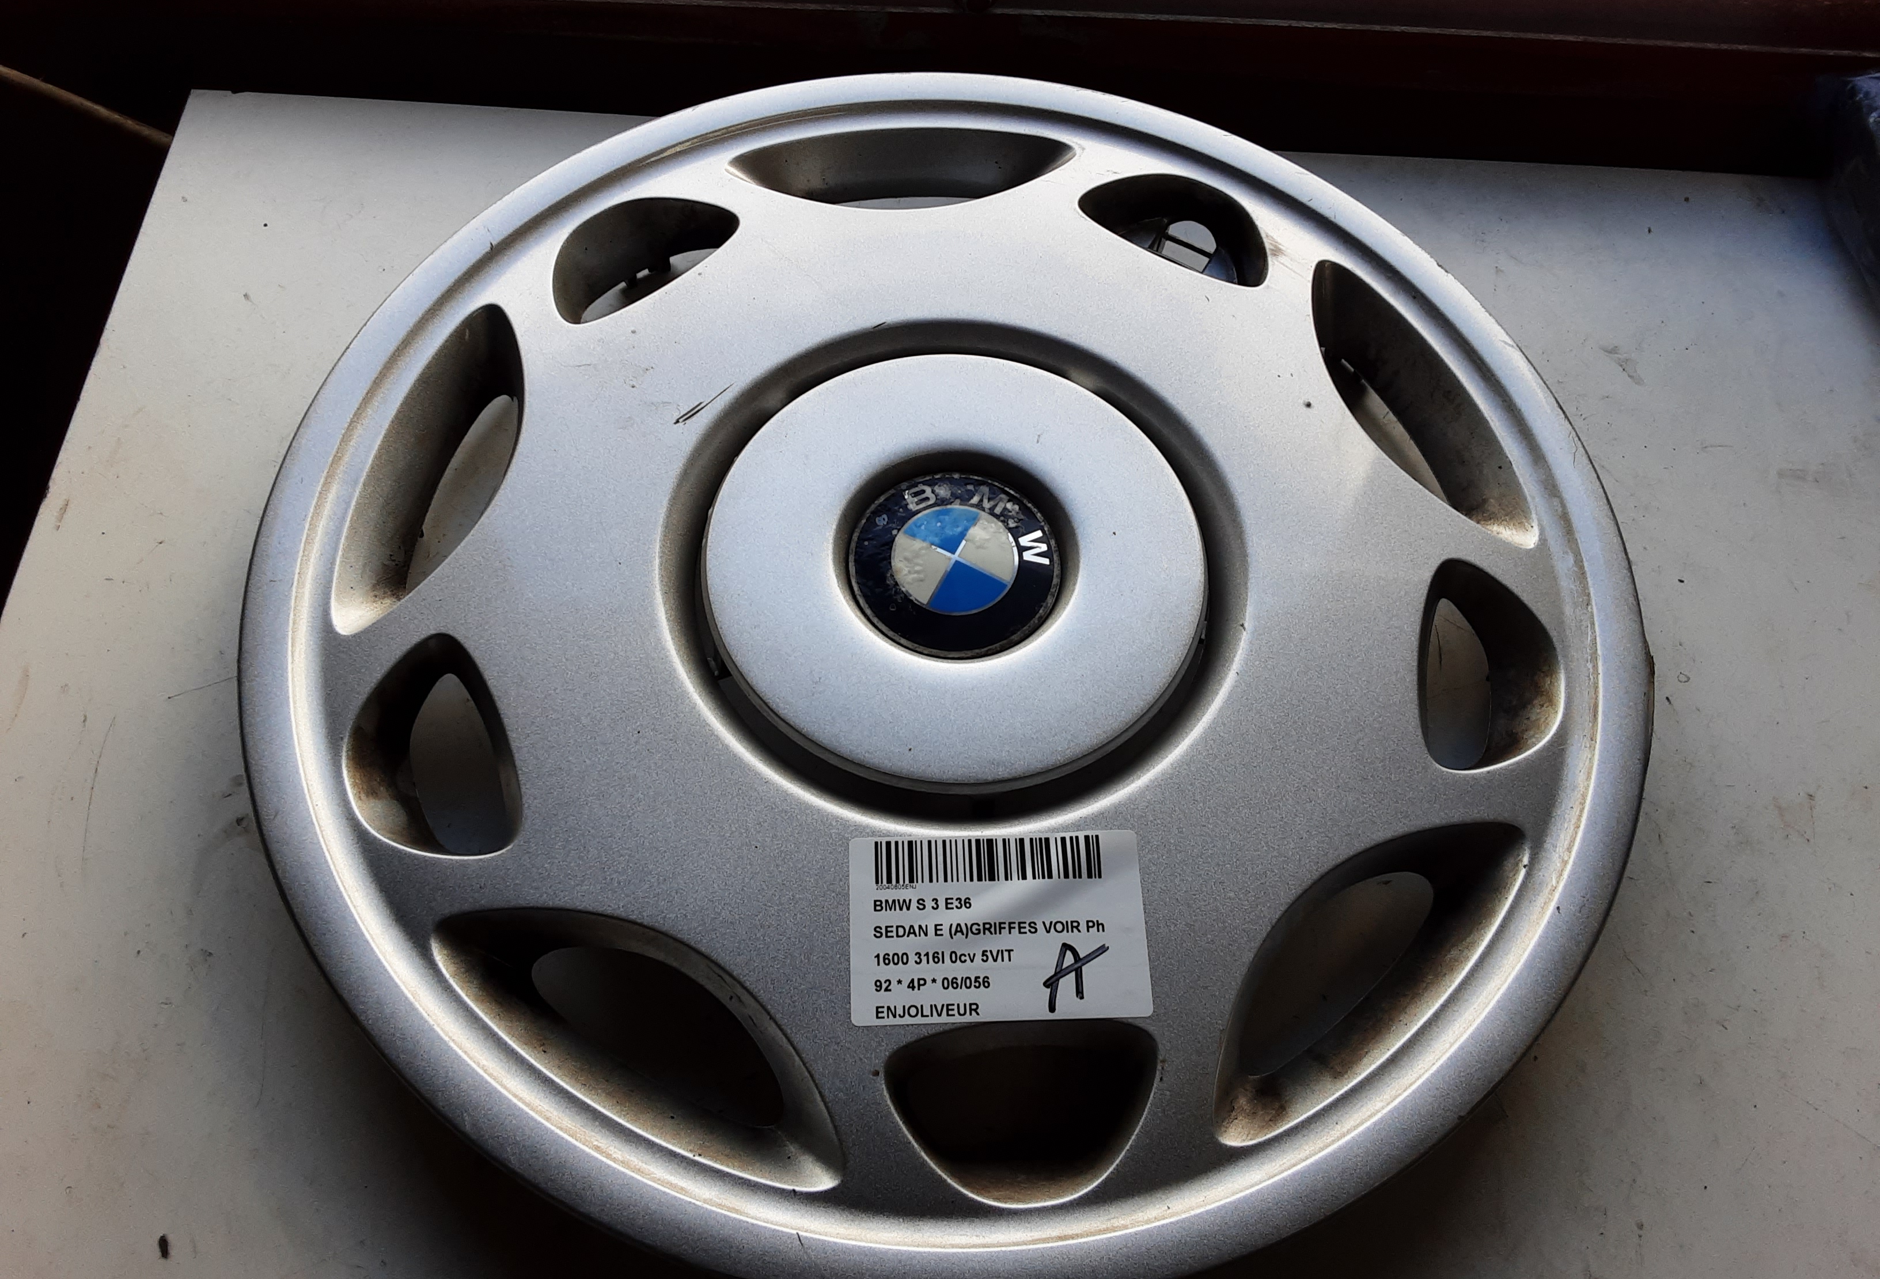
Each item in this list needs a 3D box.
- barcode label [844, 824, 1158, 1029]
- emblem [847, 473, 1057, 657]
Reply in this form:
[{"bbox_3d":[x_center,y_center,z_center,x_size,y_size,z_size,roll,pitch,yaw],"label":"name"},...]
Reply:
[{"bbox_3d":[0.015,0.073,0.372,0.075,0.002,0.048,-1,64,-3],"label":"barcode label"},{"bbox_3d":[0.004,-0.022,0.432,0.062,0.004,0.062,24,63,10],"label":"emblem"}]

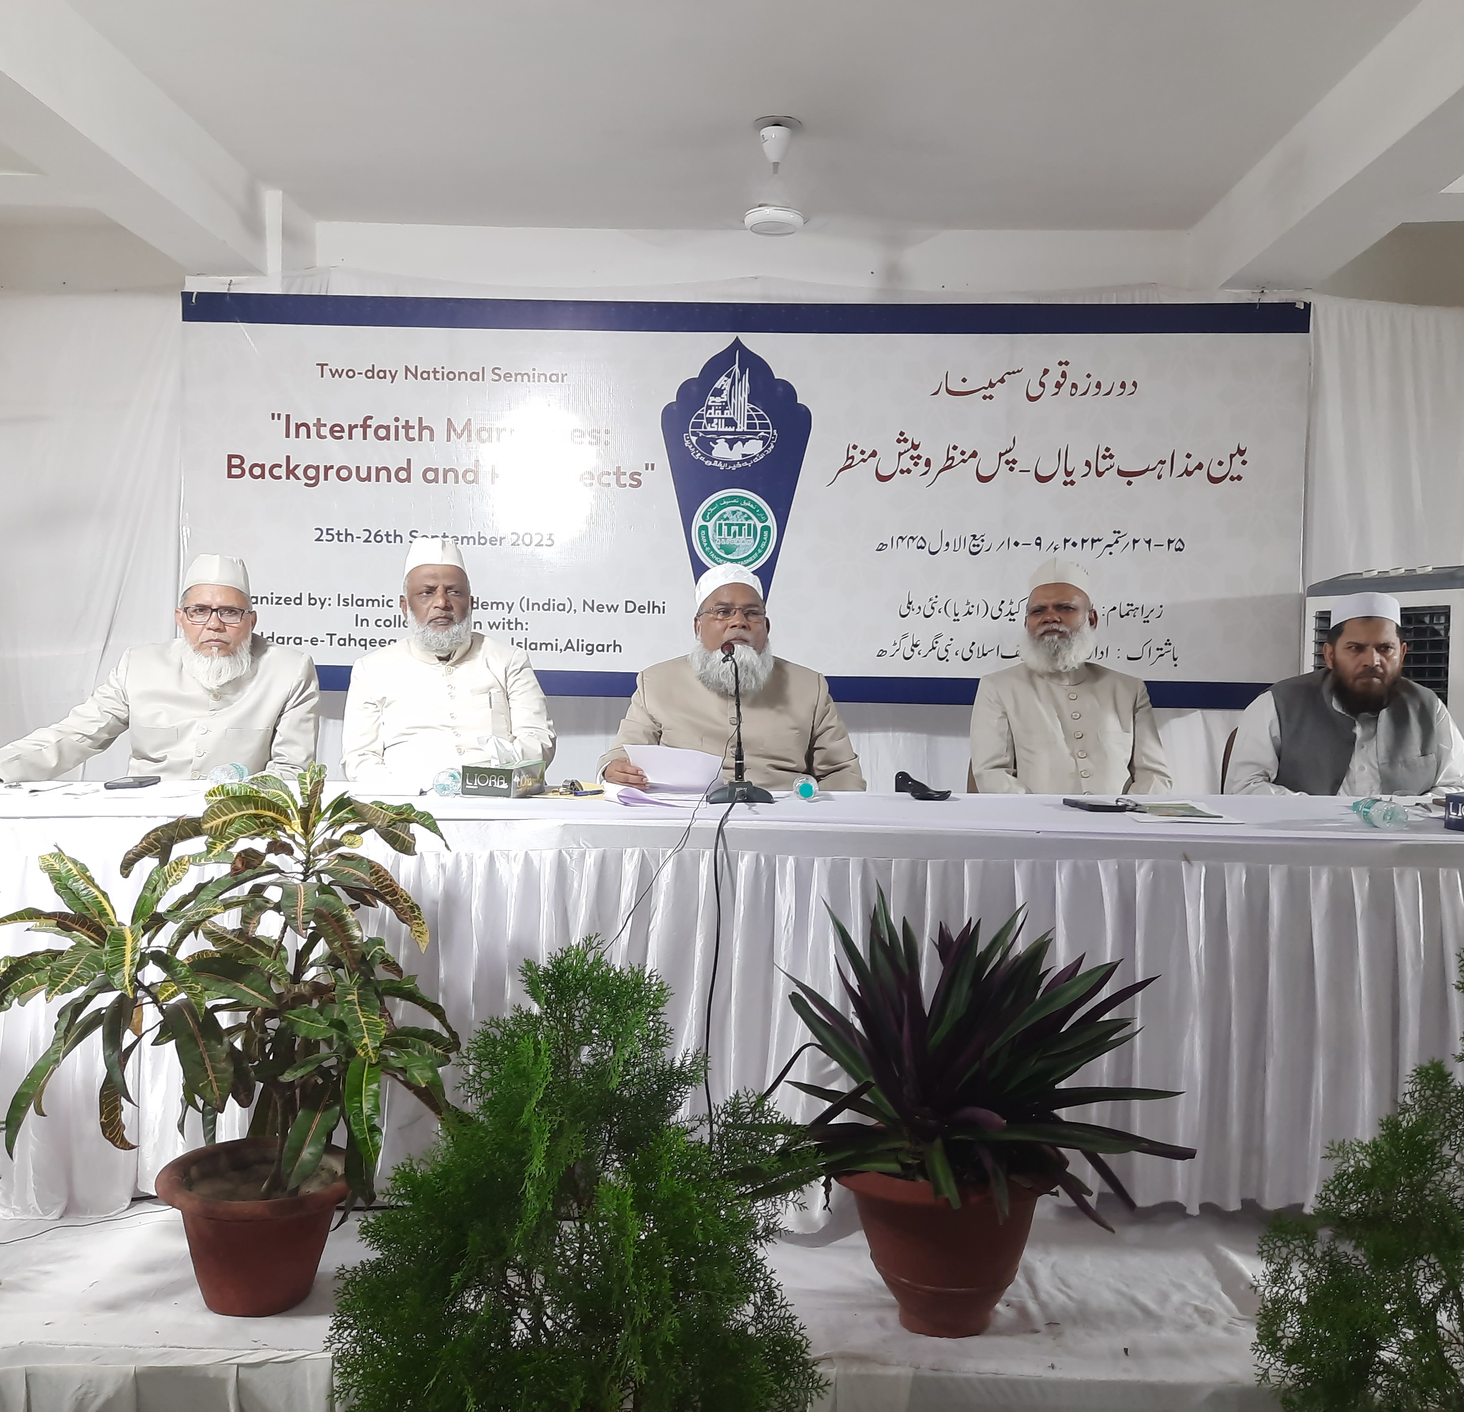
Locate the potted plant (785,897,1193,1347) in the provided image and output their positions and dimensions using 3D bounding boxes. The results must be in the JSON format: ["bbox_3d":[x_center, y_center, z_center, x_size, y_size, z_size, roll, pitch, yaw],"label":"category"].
[{"bbox_3d":[0.415,0.641,2.273,0.680,0.730,0.660,0,2,0],"label":"potted plant"}]

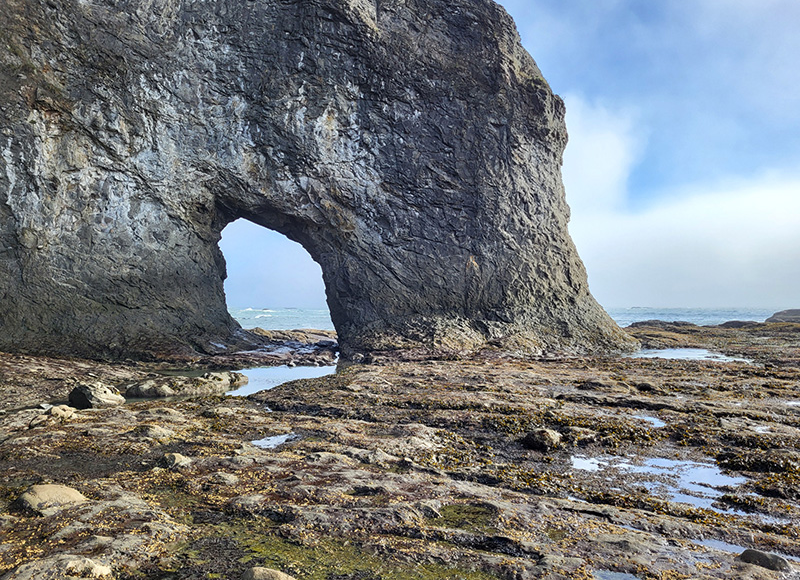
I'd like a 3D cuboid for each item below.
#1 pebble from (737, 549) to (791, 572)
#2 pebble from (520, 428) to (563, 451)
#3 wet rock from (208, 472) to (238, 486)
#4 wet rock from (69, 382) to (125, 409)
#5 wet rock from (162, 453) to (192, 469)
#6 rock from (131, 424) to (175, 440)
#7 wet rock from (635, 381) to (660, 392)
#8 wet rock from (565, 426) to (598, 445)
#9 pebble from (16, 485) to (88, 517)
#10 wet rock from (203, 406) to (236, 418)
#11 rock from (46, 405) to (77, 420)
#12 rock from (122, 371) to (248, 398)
[{"bbox_3d":[2.259,1.672,3.737,0.288,0.095,0.201,-1,-2,36],"label":"pebble"},{"bbox_3d":[1.667,1.762,7.087,0.478,0.235,0.373,0,-2,0],"label":"pebble"},{"bbox_3d":[-1.621,1.730,5.522,0.264,0.091,0.198,1,-2,-16],"label":"wet rock"},{"bbox_3d":[-5.050,1.732,10.006,0.832,0.370,0.707,1,-2,-27],"label":"wet rock"},{"bbox_3d":[-2.309,1.769,6.239,0.289,0.147,0.231,0,-2,0],"label":"wet rock"},{"bbox_3d":[-3.106,1.796,7.579,0.490,0.176,0.367,0,-2,0],"label":"rock"},{"bbox_3d":[4.830,1.871,11.729,0.469,0.202,0.329,-1,-2,22],"label":"wet rock"},{"bbox_3d":[2.190,1.742,7.255,0.393,0.176,0.295,-1,-2,17],"label":"wet rock"},{"bbox_3d":[-2.743,1.662,4.754,0.496,0.209,0.337,0,-2,-10],"label":"pebble"},{"bbox_3d":[-2.695,1.815,8.974,0.486,0.138,0.340,1,-2,-17],"label":"wet rock"},{"bbox_3d":[-4.949,1.779,8.789,0.382,0.200,0.306,1,-2,-29],"label":"rock"},{"bbox_3d":[-4.360,1.936,12.434,2.381,0.495,0.857,1,-2,-33],"label":"rock"}]

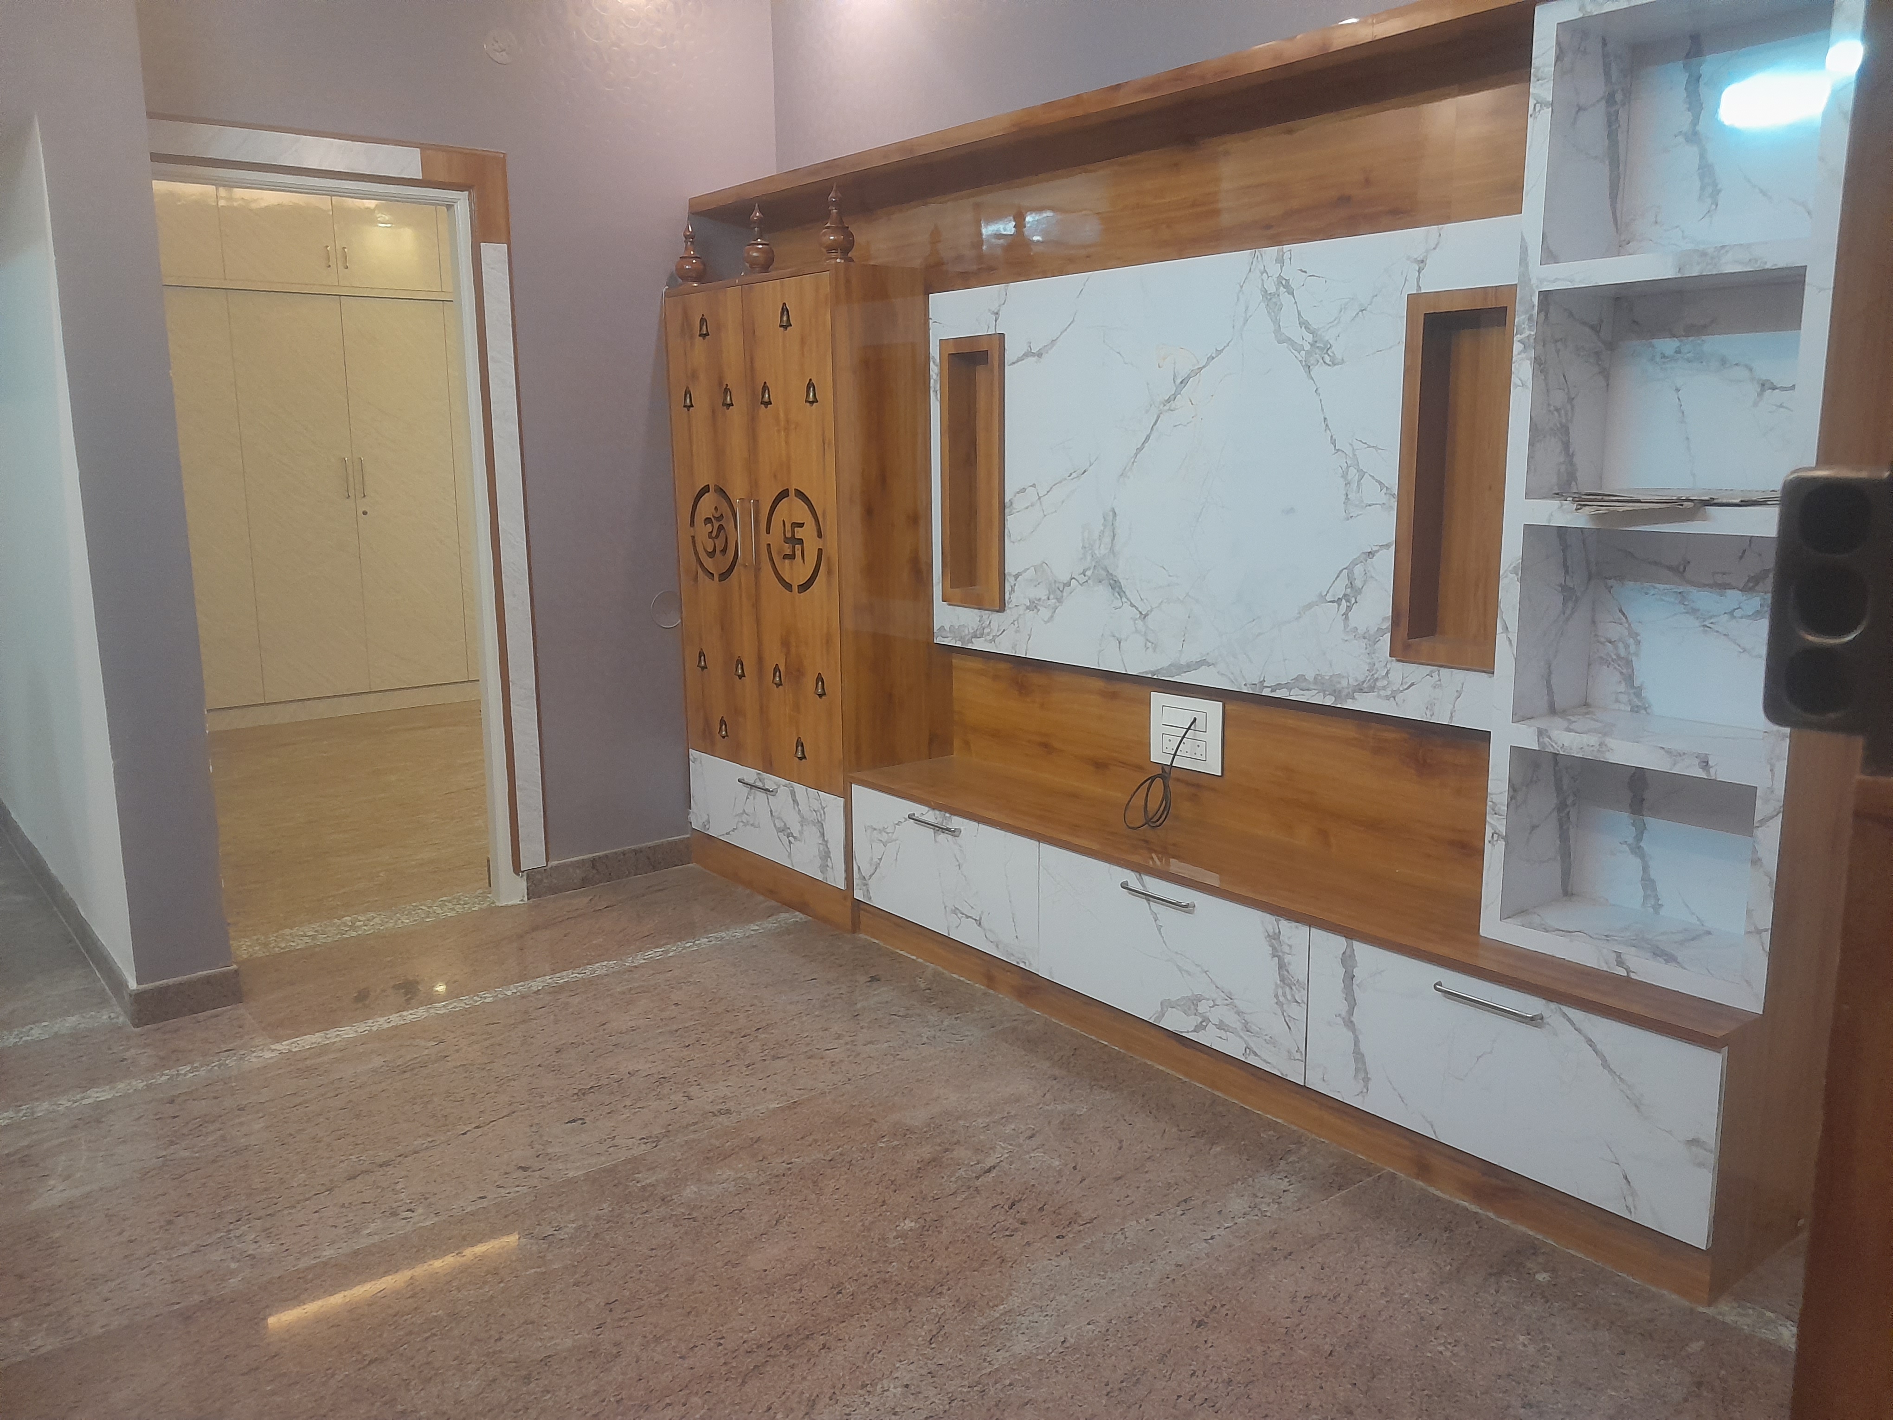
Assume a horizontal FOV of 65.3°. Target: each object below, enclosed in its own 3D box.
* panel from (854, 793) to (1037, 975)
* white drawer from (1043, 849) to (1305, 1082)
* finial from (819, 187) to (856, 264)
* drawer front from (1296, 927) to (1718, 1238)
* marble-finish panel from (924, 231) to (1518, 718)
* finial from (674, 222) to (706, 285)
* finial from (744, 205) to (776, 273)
[{"bbox_3d":[0.087,0.391,3.785,0.330,0.319,0.744,-9,14,-38],"label":"panel"},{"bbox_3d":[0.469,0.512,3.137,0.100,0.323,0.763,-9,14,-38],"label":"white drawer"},{"bbox_3d":[-0.275,-1.232,3.747,0.089,0.198,0.089,-1,11,0],"label":"finial"},{"bbox_3d":[0.941,0.622,2.550,0.022,0.318,0.765,-8,13,-37],"label":"drawer front"},{"bbox_3d":[0.538,-0.523,3.333,0.066,0.931,1.773,-9,14,-38],"label":"marble-finish panel"},{"bbox_3d":[-0.754,-1.333,4.335,0.089,0.189,0.089,-1,11,0],"label":"finial"},{"bbox_3d":[-0.519,-1.285,4.046,0.085,0.197,0.085,-1,11,0],"label":"finial"}]

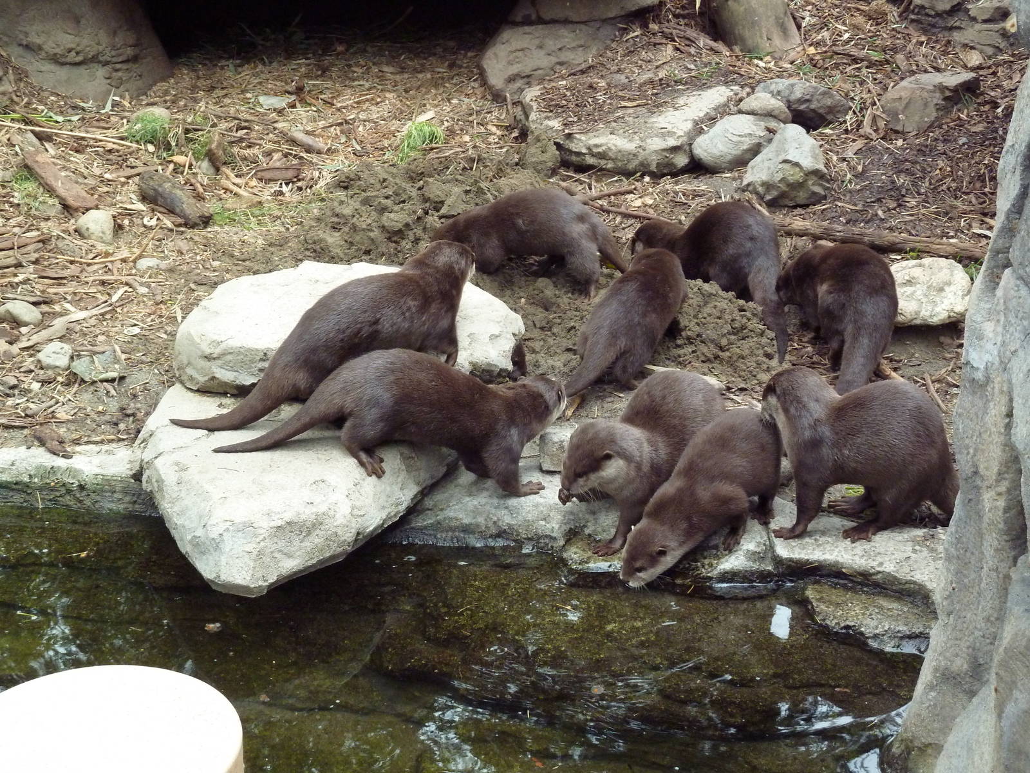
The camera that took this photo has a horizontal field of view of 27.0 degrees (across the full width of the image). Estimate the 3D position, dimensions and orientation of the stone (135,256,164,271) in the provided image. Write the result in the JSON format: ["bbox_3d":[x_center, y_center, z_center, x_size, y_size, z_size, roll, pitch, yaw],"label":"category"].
[{"bbox_3d":[-0.826,-0.288,4.843,0.063,0.029,0.046,0,24,0],"label":"stone"}]

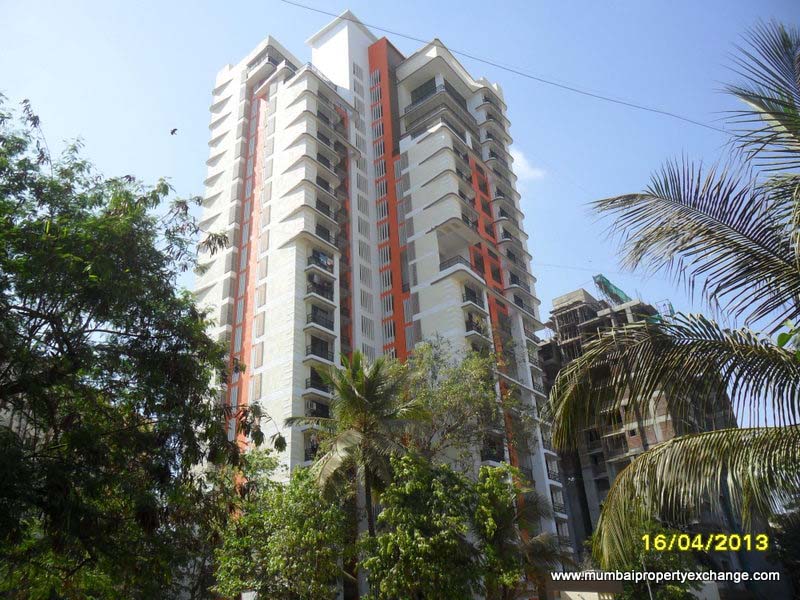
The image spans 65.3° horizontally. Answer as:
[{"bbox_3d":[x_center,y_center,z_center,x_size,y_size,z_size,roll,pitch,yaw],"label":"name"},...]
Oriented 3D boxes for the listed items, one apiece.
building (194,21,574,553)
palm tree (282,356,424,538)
[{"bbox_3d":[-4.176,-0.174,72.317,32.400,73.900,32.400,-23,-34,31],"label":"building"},{"bbox_3d":[-1.873,9.034,28.099,6.500,14.800,6.500,-4,-29,0],"label":"palm tree"}]

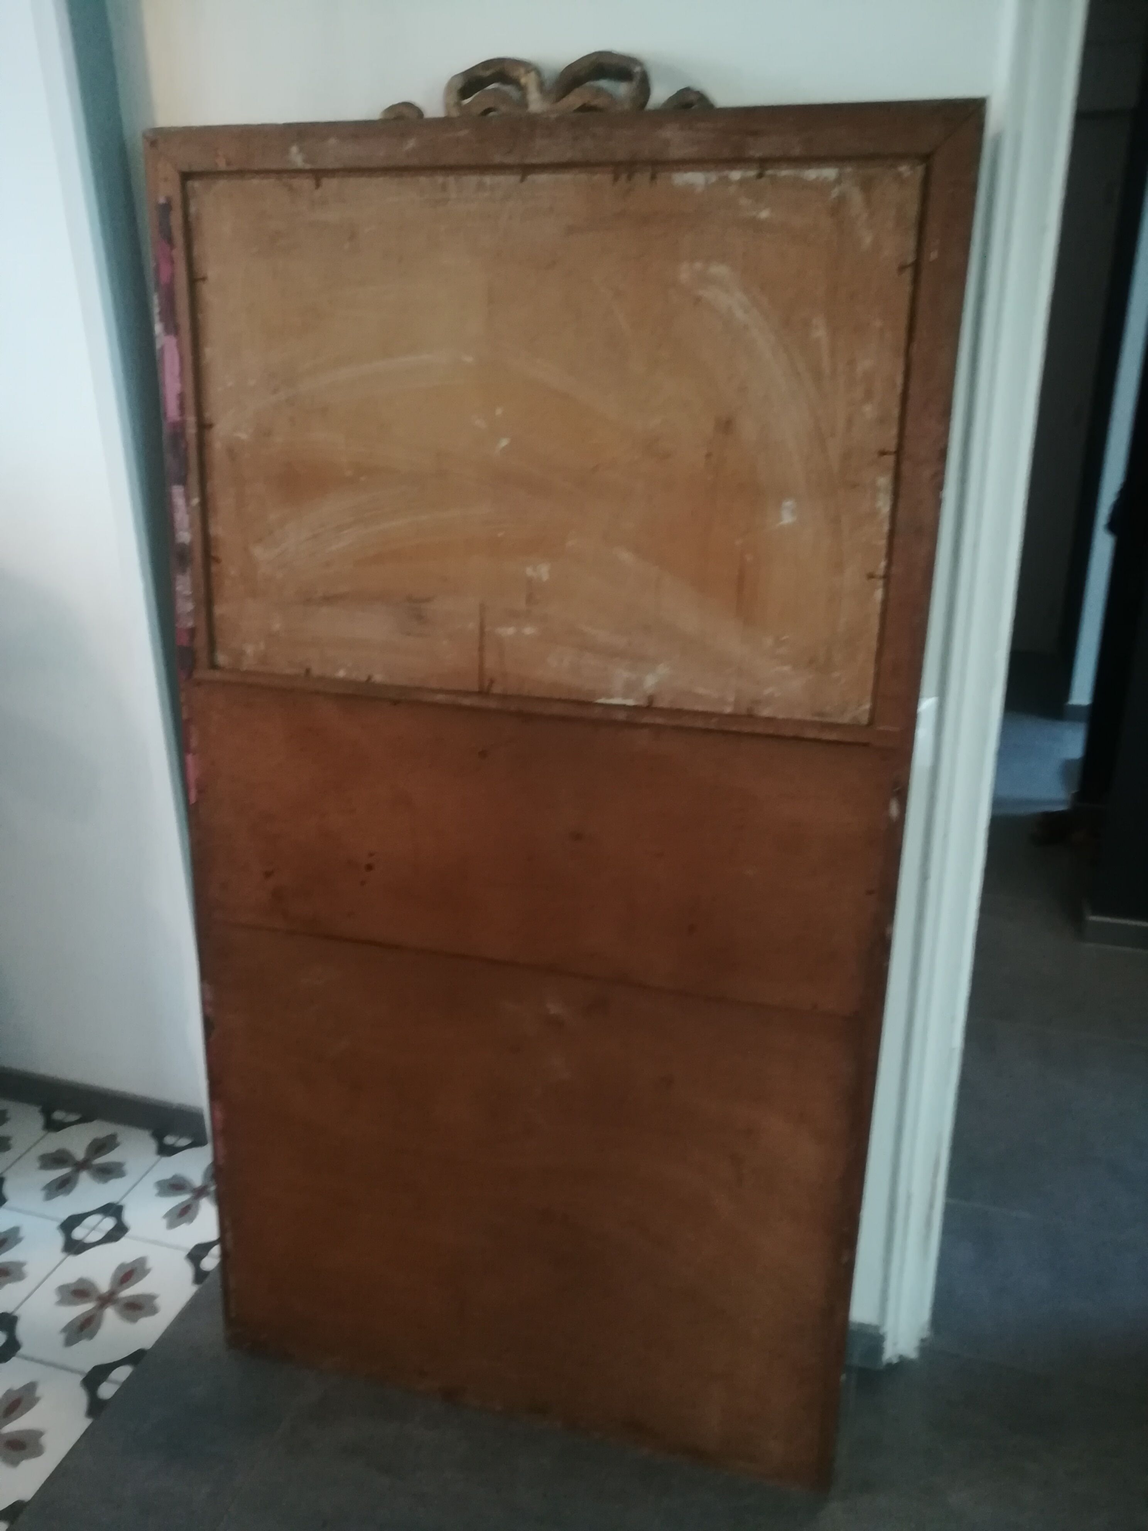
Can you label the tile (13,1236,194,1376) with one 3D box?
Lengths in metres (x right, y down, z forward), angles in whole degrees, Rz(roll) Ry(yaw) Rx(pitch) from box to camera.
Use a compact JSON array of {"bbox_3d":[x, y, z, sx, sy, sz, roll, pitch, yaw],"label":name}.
[{"bbox_3d":[-0.721,0.830,1.774,0.248,0.010,0.248,5,21,16],"label":"tile"}]

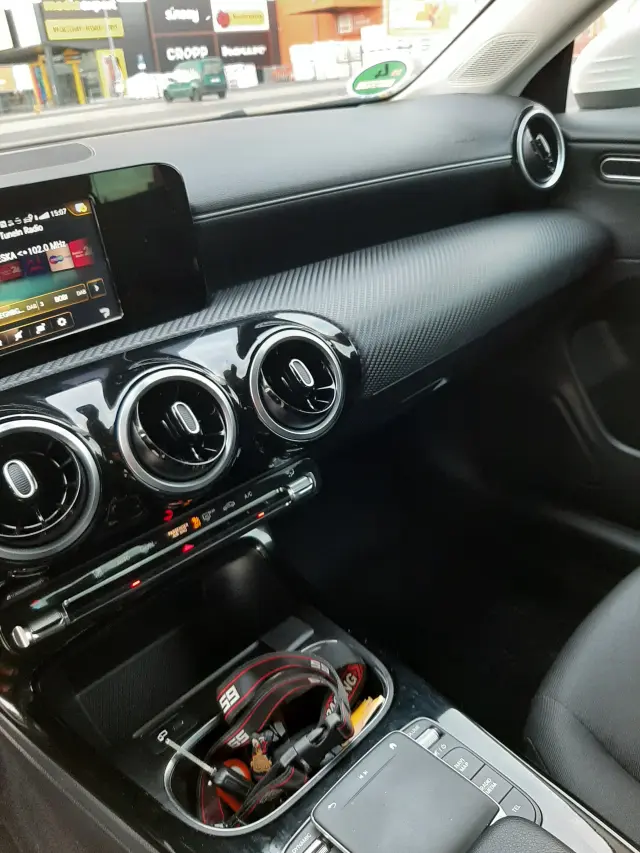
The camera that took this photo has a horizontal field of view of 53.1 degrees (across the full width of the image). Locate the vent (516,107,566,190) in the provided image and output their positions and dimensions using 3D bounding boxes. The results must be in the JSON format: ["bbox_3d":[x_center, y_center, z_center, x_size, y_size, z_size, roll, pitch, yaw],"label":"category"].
[{"bbox_3d":[0.278,-0.358,0.834,0.099,0.100,0.038,-21,20,-31],"label":"vent"}]

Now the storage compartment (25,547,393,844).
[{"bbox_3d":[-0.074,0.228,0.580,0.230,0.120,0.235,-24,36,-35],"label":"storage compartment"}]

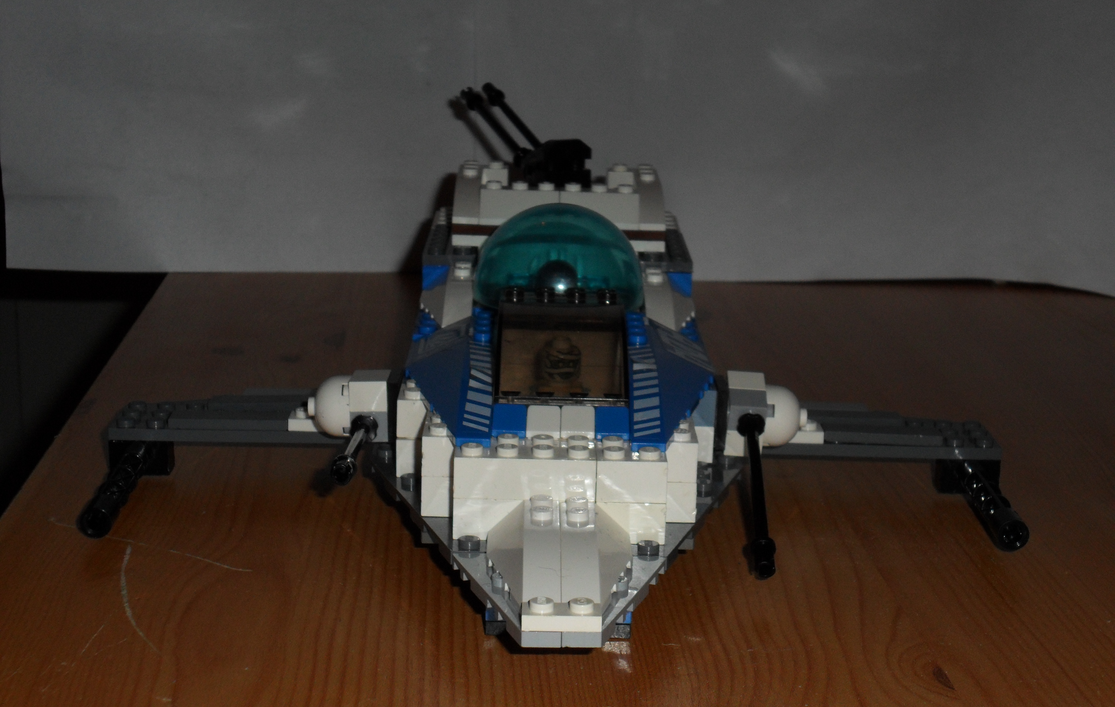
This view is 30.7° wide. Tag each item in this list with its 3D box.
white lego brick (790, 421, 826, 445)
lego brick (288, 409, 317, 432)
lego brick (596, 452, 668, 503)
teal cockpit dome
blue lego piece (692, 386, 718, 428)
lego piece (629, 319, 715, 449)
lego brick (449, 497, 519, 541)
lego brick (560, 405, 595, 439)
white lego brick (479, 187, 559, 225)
[{"bbox_3d":[0.064,0.021,0.549,0.016,0.005,0.008,1,13,-1],"label":"white lego brick"},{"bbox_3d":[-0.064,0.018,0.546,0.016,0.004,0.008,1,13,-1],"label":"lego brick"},{"bbox_3d":[0.017,0.027,0.464,0.016,0.010,0.016,1,13,-1],"label":"lego brick"},{"bbox_3d":[0.001,-0.030,0.566,0.048,0.025,0.048,1,13,-1],"label":"teal cockpit dome"},{"bbox_3d":[0.036,0.013,0.526,0.008,0.011,0.015,1,13,-1],"label":"blue lego piece"},{"bbox_3d":[0.029,0.006,0.508,0.024,0.011,0.096,1,13,-1],"label":"lego piece"},{"bbox_3d":[-0.015,0.035,0.465,0.016,0.010,0.016,1,13,-1],"label":"lego brick"},{"bbox_3d":[0.005,0.016,0.473,0.008,0.006,0.008,1,13,-1],"label":"lego brick"},{"bbox_3d":[-0.011,-0.045,0.611,0.024,0.011,0.016,1,13,-1],"label":"white lego brick"}]

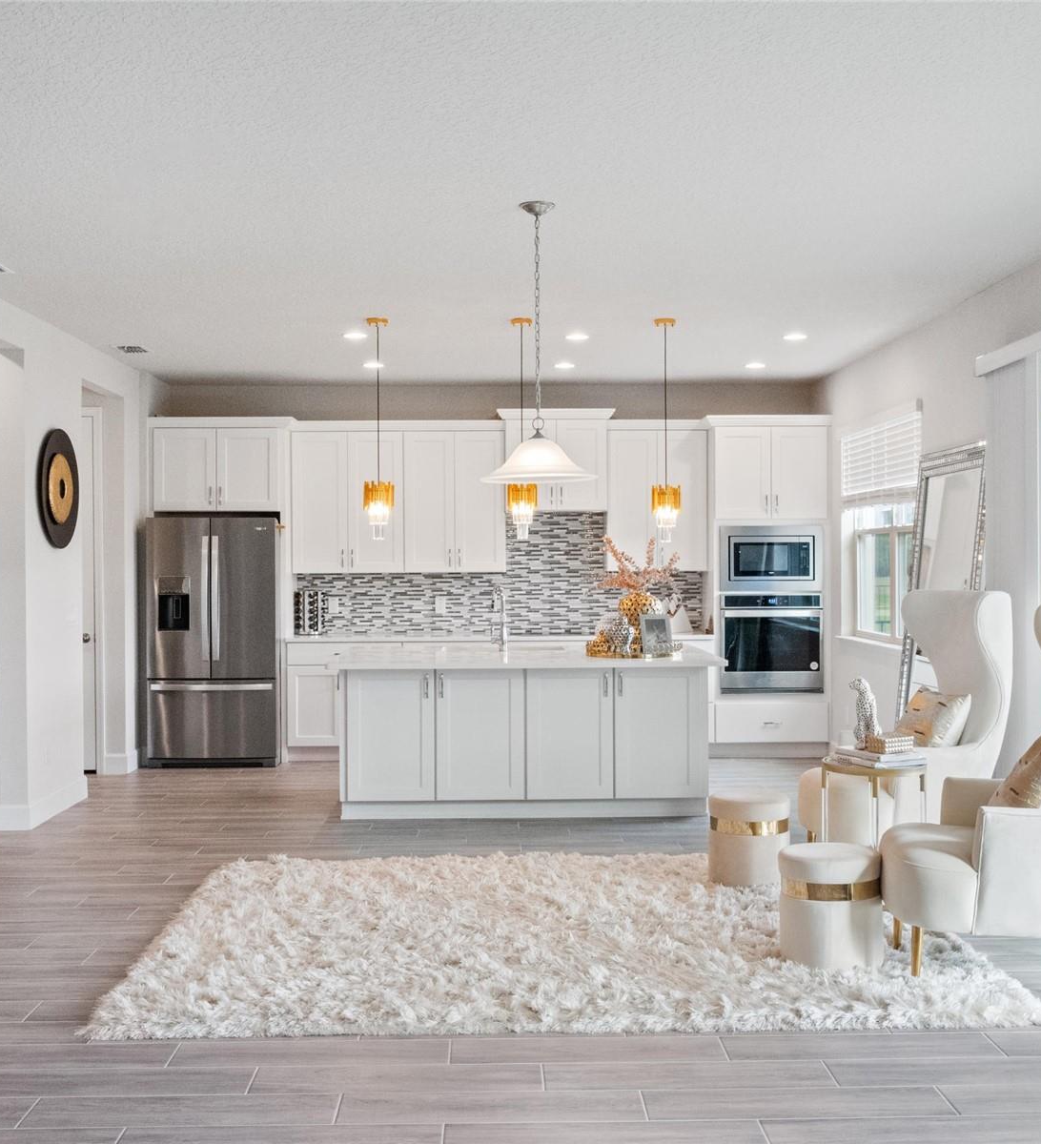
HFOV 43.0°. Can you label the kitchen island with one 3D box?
[{"bbox_3d":[0.030,0.941,7.930,2.170,0.914,1.400,0,0,-1],"label":"kitchen island"}]

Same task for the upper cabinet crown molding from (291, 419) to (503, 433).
[{"bbox_3d":[-0.901,-1.081,9.874,1.600,0.085,0.090,0,0,-1],"label":"upper cabinet crown molding"}]

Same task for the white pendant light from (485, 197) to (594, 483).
[{"bbox_3d":[0.070,-0.888,5.158,0.455,1.083,0.455,0,0,-1],"label":"white pendant light"}]

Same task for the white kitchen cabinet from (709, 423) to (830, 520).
[{"bbox_3d":[1.832,-0.731,10.022,0.859,0.696,0.600,0,0,-1],"label":"white kitchen cabinet"}]

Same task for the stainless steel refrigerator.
[{"bbox_3d":[-2.188,0.503,9.734,0.910,1.780,0.860,0,0,-1],"label":"stainless steel refrigerator"}]

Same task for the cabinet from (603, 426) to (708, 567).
[{"bbox_3d":[1.028,-0.543,10.137,0.762,1.074,0.325,0,0,-1],"label":"cabinet"}]

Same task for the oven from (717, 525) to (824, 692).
[{"bbox_3d":[1.824,0.269,9.907,0.757,1.211,0.560,0,0,-1],"label":"oven"}]

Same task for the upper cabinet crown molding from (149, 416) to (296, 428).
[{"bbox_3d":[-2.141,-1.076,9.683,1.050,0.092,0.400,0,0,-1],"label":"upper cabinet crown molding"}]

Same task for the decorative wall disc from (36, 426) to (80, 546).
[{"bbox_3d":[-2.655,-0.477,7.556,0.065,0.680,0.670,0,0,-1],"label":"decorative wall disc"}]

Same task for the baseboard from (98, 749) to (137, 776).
[{"bbox_3d":[-2.809,1.327,9.238,0.190,0.145,0.240,0,0,-1],"label":"baseboard"}]

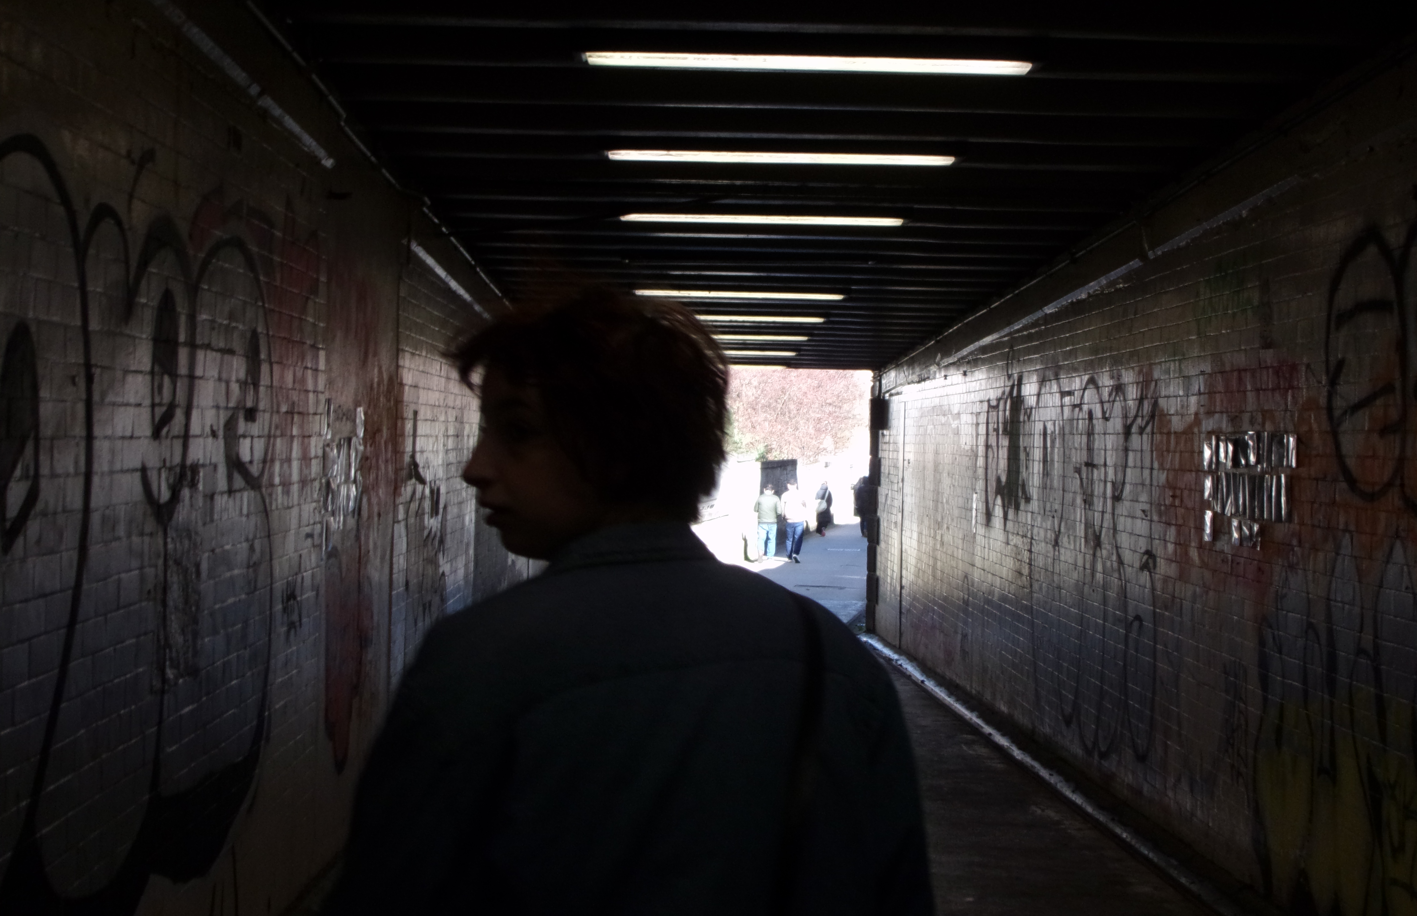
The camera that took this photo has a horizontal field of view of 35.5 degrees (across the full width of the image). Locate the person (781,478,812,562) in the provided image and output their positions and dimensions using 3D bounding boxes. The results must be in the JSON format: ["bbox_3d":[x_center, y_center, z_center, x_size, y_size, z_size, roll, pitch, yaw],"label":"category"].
[{"bbox_3d":[1.863,1.336,46.800,0.600,1.781,0.420,1,-1,3],"label":"person"}]

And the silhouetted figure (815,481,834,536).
[{"bbox_3d":[3.402,1.496,65.000,0.530,1.637,0.450,1,-1,24],"label":"silhouetted figure"}]

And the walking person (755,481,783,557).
[{"bbox_3d":[1.266,1.365,47.000,0.550,1.648,0.380,1,-1,3],"label":"walking person"}]

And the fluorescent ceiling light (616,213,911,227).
[{"bbox_3d":[0.285,-1.275,11.750,1.530,0.080,0.130,1,-1,-1],"label":"fluorescent ceiling light"}]

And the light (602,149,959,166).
[{"bbox_3d":[0.313,-1.310,9.590,1.530,0.080,0.130,1,-1,-1],"label":"light"}]

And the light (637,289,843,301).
[{"bbox_3d":[0.229,-1.204,16.120,1.530,0.080,0.130,1,-1,-1],"label":"light"}]

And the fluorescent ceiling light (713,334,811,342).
[{"bbox_3d":[0.172,-1.133,20.500,1.530,0.080,0.130,1,-1,-1],"label":"fluorescent ceiling light"}]

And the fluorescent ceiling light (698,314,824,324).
[{"bbox_3d":[0.200,-1.168,18.310,1.530,0.080,0.130,1,-1,-1],"label":"fluorescent ceiling light"}]

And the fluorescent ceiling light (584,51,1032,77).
[{"bbox_3d":[0.341,-1.344,7.463,1.530,0.080,0.130,1,-1,-1],"label":"fluorescent ceiling light"}]

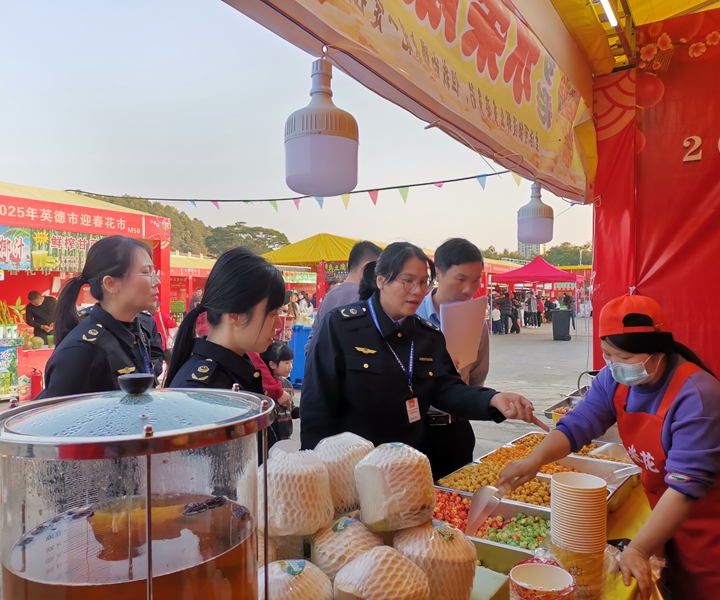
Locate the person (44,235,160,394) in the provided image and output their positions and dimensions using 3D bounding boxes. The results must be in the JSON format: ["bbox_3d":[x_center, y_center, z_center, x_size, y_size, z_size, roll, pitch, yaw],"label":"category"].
[{"bbox_3d":[-0.800,0.600,1.850,0.360,1.600,0.480,0,0,13],"label":"person"}]

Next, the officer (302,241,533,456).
[{"bbox_3d":[0.145,0.610,1.860,0.600,1.580,0.500,0,0,-32],"label":"officer"}]

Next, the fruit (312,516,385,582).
[{"bbox_3d":[-0.020,0.435,1.020,0.125,0.122,0.125,0,0,0],"label":"fruit"}]

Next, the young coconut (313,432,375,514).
[{"bbox_3d":[-0.025,0.322,1.120,0.125,0.122,0.125,0,0,0],"label":"young coconut"}]

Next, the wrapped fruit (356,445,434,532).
[{"bbox_3d":[0.056,0.303,0.970,0.125,0.125,0.125,0,0,0],"label":"wrapped fruit"}]

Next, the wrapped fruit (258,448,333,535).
[{"bbox_3d":[-0.106,0.324,1.000,0.125,0.125,0.125,0,0,0],"label":"wrapped fruit"}]

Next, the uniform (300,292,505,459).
[{"bbox_3d":[0.110,0.320,1.860,0.560,0.700,0.420,0,0,-32],"label":"uniform"}]

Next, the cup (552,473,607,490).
[{"bbox_3d":[0.377,0.358,1.030,0.090,0.098,0.090,0,0,0],"label":"cup"}]

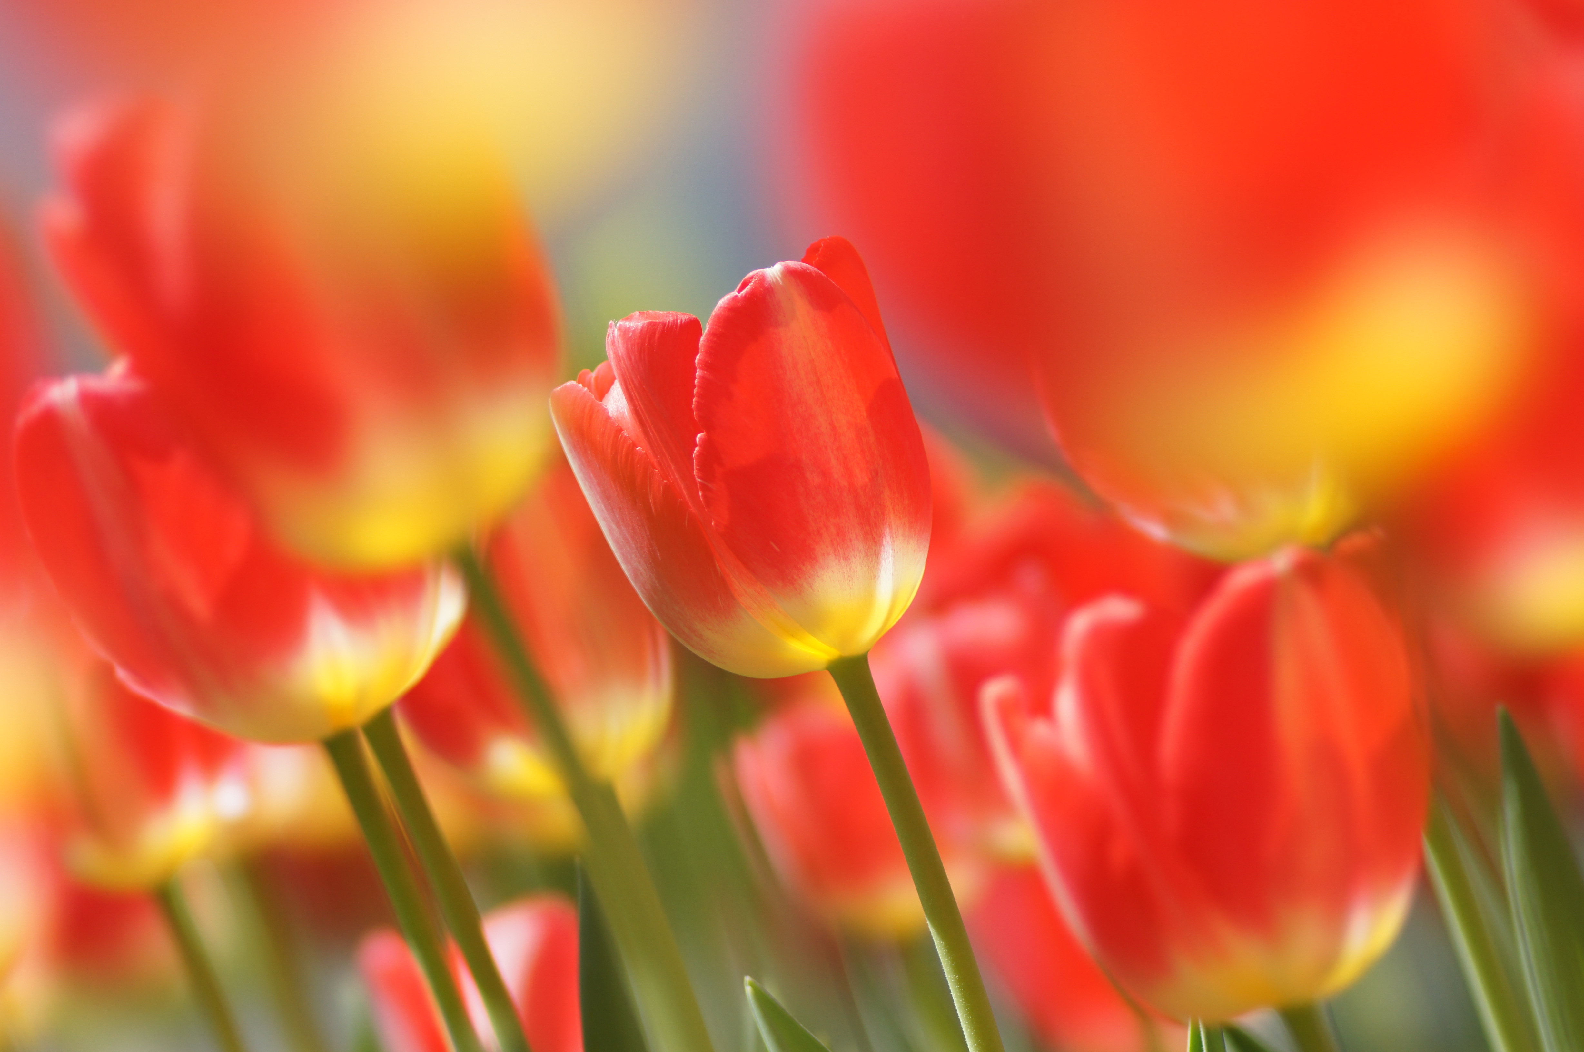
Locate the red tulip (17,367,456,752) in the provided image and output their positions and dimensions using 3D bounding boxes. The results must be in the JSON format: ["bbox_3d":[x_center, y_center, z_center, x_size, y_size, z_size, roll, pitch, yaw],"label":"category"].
[{"bbox_3d":[-0.090,0.002,1.500,0.064,0.072,0.064,-27,0,0],"label":"red tulip"}]

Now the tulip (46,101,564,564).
[{"bbox_3d":[-0.069,-0.030,1.260,0.060,0.077,0.060,-22,0,0],"label":"tulip"}]

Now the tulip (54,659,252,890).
[{"bbox_3d":[-0.147,0.050,1.980,0.056,0.068,0.056,-18,0,0],"label":"tulip"}]

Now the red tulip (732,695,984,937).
[{"bbox_3d":[0.016,0.070,2.150,0.060,0.063,0.060,-12,0,0],"label":"red tulip"}]

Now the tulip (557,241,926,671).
[{"bbox_3d":[-0.008,-0.009,1.540,0.059,0.072,0.059,-15,0,0],"label":"tulip"}]

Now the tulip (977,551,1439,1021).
[{"bbox_3d":[0.067,0.041,1.400,0.067,0.073,0.067,-8,0,0],"label":"tulip"}]

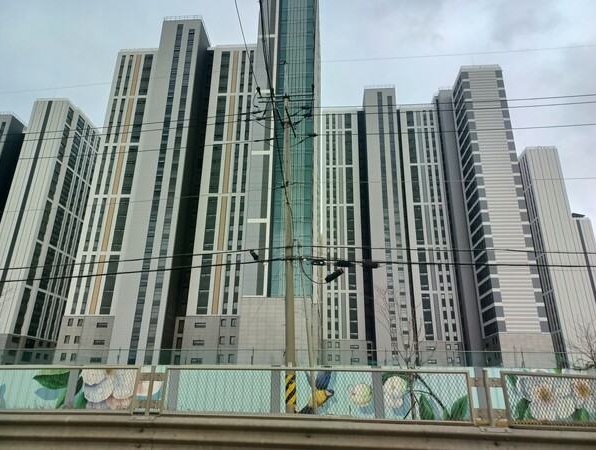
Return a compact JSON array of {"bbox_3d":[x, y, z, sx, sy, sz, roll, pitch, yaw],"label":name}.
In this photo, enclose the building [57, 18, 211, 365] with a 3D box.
[{"bbox_3d":[-31.603,-7.748,90.449,18.300,80.200,10.000,-1,-21,5],"label":"building"}]

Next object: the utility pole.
[{"bbox_3d":[-0.346,0.473,16.524,0.370,13.147,0.370,-1,-21,-1],"label":"utility pole"}]

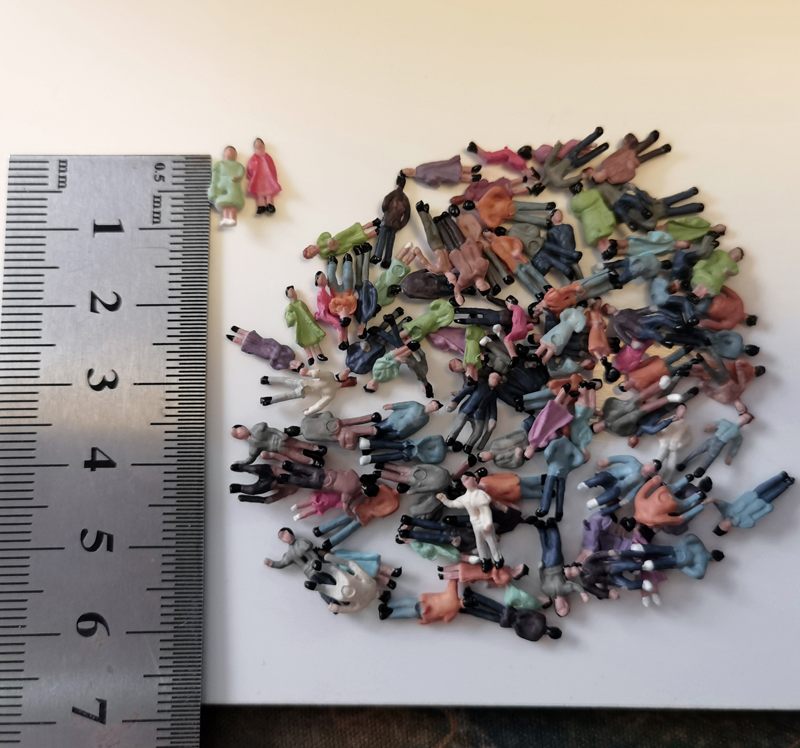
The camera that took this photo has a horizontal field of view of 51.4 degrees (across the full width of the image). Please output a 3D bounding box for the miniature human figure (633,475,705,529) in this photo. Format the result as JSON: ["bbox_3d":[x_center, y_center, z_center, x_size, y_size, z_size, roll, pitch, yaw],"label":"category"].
[{"bbox_3d":[0.031,0.016,0.100,0.011,0.004,0.006,-25,83,-5],"label":"miniature human figure"}]

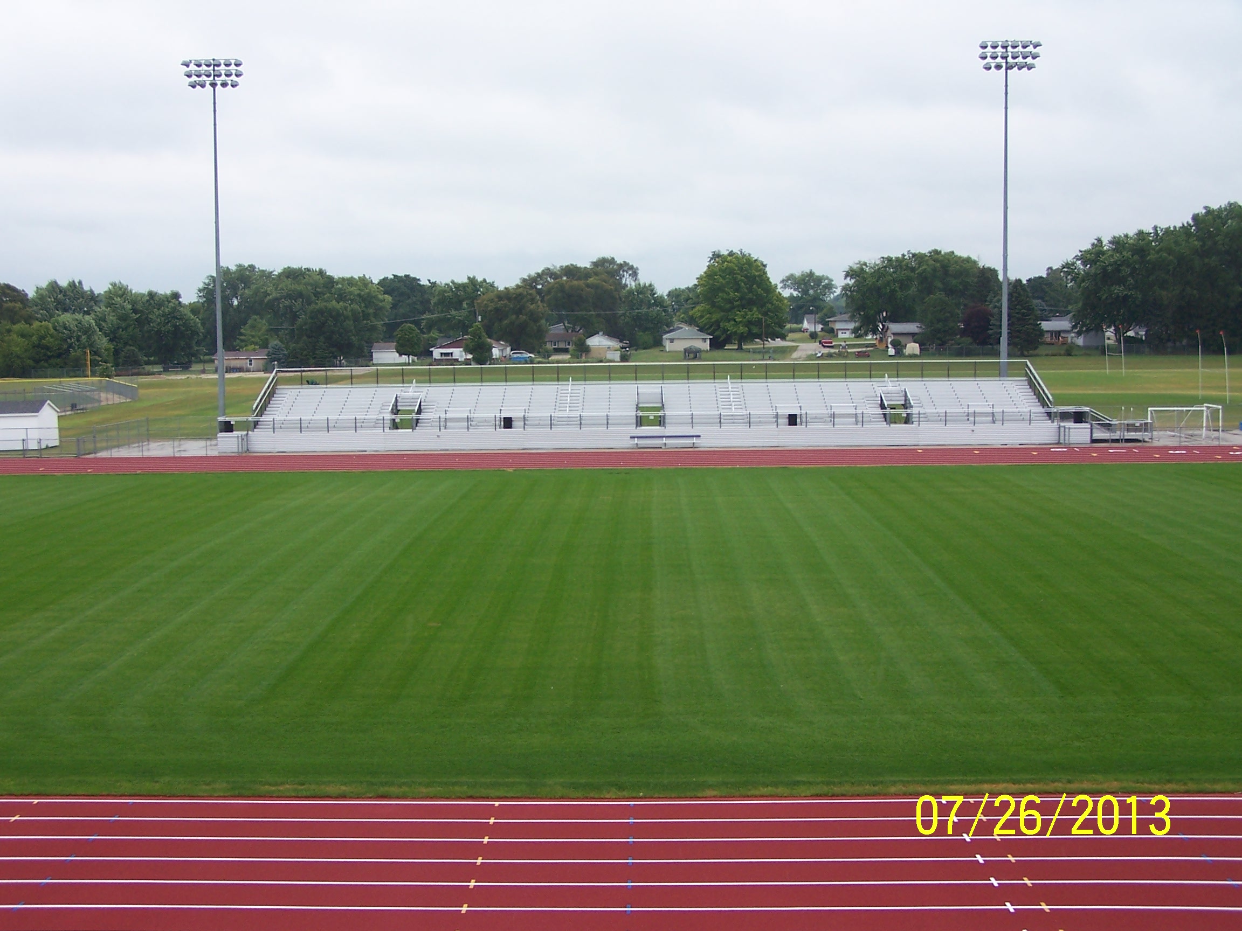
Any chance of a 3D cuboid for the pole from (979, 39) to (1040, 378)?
[{"bbox_3d":[27.760,-16.320,110.670,4.500,27.900,1.200,0,5,1],"label":"pole"}]

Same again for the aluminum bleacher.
[{"bbox_3d":[2.160,-3.940,104.750,53.000,4.800,8.600,0,5,1],"label":"aluminum bleacher"}]

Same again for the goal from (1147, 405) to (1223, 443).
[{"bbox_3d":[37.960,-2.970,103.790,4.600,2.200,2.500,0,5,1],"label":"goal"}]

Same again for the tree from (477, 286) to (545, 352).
[{"bbox_3d":[-25.920,-34.190,361.270,15.200,15.400,14.800,0,5,1],"label":"tree"}]

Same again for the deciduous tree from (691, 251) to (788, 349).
[{"bbox_3d":[28.380,-39.490,368.870,22.800,23.700,22.000,0,5,1],"label":"deciduous tree"}]

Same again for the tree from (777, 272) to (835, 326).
[{"bbox_3d":[65.100,-58.260,539.030,20.300,20.500,19.500,0,5,1],"label":"tree"}]

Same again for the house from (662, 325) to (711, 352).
[{"bbox_3d":[14.950,-28.560,349.730,10.800,5.200,10.000,0,5,1],"label":"house"}]

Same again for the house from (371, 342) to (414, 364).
[{"bbox_3d":[-43.390,-21.680,297.290,8.200,4.000,7.200,0,5,1],"label":"house"}]

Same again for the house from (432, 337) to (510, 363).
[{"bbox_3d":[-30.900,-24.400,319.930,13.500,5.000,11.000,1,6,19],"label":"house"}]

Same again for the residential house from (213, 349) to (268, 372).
[{"bbox_3d":[-64.120,-18.090,265.300,9.800,3.900,7.000,0,5,1],"label":"residential house"}]

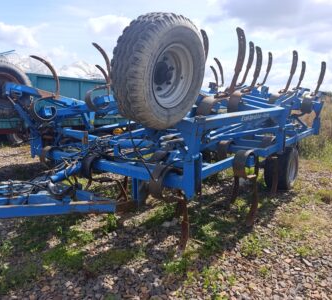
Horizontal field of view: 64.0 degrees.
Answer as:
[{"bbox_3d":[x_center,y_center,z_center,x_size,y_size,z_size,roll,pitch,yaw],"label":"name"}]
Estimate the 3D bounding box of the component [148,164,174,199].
[{"bbox_3d":[-0.014,0.285,2.403,0.120,0.310,0.290,8,13,38],"label":"component"}]

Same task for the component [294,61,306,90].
[{"bbox_3d":[3.065,-1.682,6.000,0.080,0.660,0.300,22,22,34],"label":"component"}]

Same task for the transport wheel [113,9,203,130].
[{"bbox_3d":[-0.029,-0.544,1.895,0.280,0.770,0.770,23,22,36],"label":"transport wheel"}]

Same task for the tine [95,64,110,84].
[{"bbox_3d":[-1.199,-1.410,5.100,0.080,0.580,0.300,-7,4,40],"label":"tine"}]

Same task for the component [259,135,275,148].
[{"bbox_3d":[1.693,-0.110,4.500,0.090,0.330,0.300,8,13,38],"label":"component"}]

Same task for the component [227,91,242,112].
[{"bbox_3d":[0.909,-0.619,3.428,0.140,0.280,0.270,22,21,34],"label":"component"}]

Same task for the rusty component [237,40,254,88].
[{"bbox_3d":[1.189,-1.278,3.950,0.080,0.660,0.300,22,22,34],"label":"rusty component"}]

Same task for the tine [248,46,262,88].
[{"bbox_3d":[1.226,-1.102,3.637,0.070,0.569,0.228,22,21,34],"label":"tine"}]

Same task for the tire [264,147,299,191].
[{"bbox_3d":[2.137,0.334,4.900,0.370,0.830,0.830,8,13,38],"label":"tire"}]

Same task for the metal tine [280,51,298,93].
[{"bbox_3d":[1.785,-1.114,3.800,0.070,0.569,0.251,22,21,34],"label":"metal tine"}]

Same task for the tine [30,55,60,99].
[{"bbox_3d":[-1.571,-0.956,3.480,0.070,0.550,0.310,-10,2,40],"label":"tine"}]

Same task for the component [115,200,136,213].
[{"bbox_3d":[-0.376,0.525,2.470,0.210,0.100,0.100,-1,10,-7],"label":"component"}]

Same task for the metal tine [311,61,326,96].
[{"bbox_3d":[2.851,-1.332,4.917,0.070,0.569,0.281,22,21,34],"label":"metal tine"}]

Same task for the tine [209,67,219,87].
[{"bbox_3d":[1.264,-1.882,6.900,0.080,0.620,0.300,-7,4,40],"label":"tine"}]

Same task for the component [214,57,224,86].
[{"bbox_3d":[1.216,-1.790,6.100,0.080,0.660,0.300,-7,4,40],"label":"component"}]

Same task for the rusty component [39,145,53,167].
[{"bbox_3d":[-1.701,0.093,3.800,0.090,0.340,0.300,8,13,38],"label":"rusty component"}]

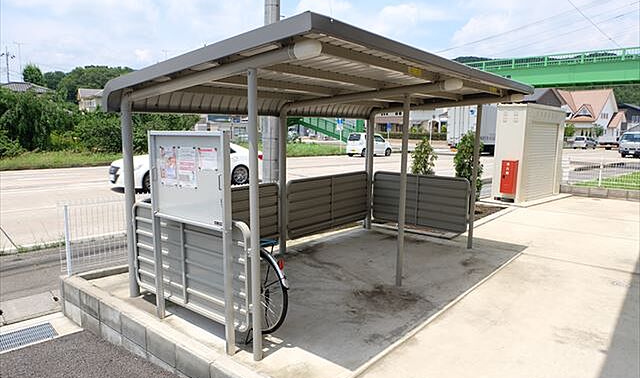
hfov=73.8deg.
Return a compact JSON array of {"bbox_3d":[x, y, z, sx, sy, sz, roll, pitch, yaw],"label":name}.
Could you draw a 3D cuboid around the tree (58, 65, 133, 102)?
[{"bbox_3d":[-40.979,-15.993,78.848,13.000,12.944,11.000,-3,8,-27],"label":"tree"}]

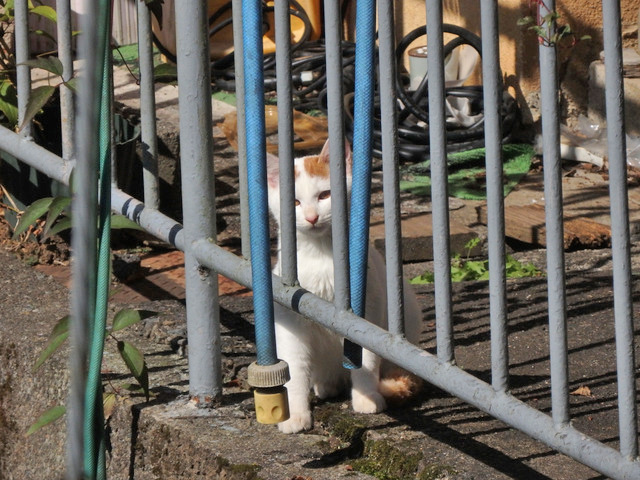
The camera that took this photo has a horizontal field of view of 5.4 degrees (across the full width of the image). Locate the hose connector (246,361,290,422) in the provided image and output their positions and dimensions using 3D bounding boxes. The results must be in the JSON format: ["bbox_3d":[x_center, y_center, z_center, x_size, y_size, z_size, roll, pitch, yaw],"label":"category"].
[{"bbox_3d":[-0.050,0.148,6.558,0.041,0.055,0.041,-5,16,1],"label":"hose connector"}]

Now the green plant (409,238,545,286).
[{"bbox_3d":[0.168,0.024,7.207,0.138,0.038,0.080,-2,12,0],"label":"green plant"}]

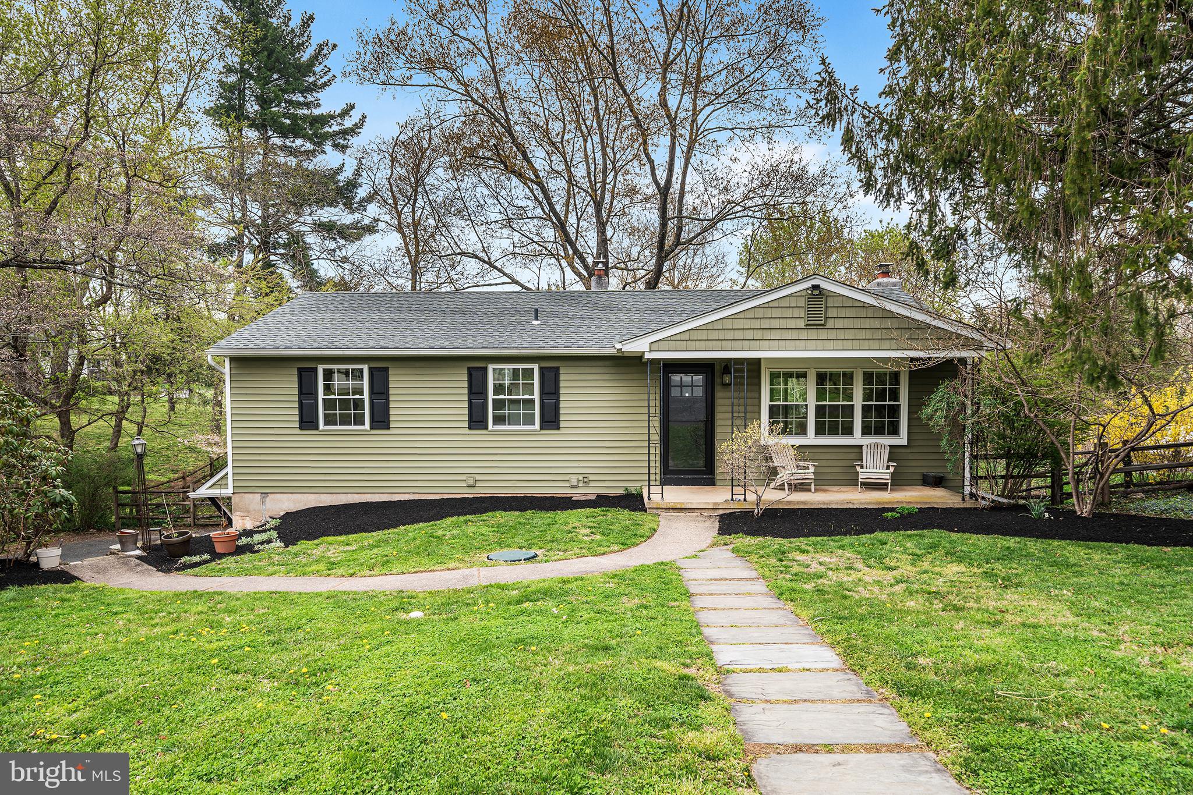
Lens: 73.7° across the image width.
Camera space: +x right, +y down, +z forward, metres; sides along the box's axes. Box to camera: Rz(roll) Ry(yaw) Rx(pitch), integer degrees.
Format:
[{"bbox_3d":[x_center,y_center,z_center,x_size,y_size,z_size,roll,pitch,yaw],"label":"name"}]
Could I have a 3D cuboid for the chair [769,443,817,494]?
[{"bbox_3d":[3.578,1.278,14.699,0.730,0.890,0.790,-1,3,-19],"label":"chair"}]

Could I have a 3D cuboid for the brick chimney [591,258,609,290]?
[{"bbox_3d":[0.082,-2.977,19.655,0.450,0.920,0.450,0,3,1],"label":"brick chimney"}]

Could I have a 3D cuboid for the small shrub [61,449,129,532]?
[{"bbox_3d":[-12.649,2.291,19.943,1.650,2.050,1.550,0,3,1],"label":"small shrub"}]

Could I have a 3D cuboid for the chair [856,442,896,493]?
[{"bbox_3d":[5.149,1.273,14.689,0.730,0.890,0.790,1,3,20],"label":"chair"}]

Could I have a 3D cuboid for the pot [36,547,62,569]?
[{"bbox_3d":[-8.756,2.560,12.716,0.330,0.290,0.330,0,3,0],"label":"pot"}]

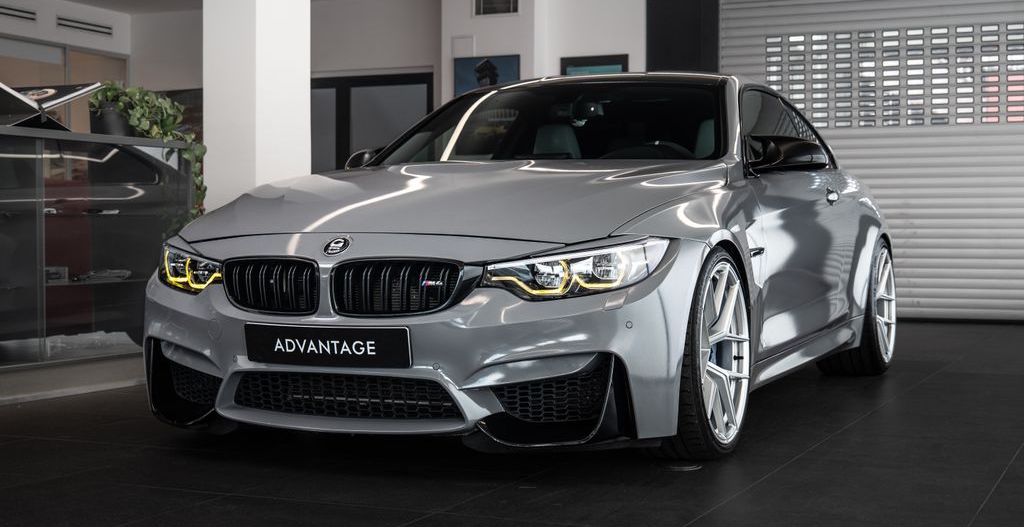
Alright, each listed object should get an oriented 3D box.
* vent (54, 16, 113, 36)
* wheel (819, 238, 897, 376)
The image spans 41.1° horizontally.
[{"bbox_3d":[-3.958,-2.191,12.640,0.040,0.105,0.720,1,2,26],"label":"vent"},{"bbox_3d":[1.667,0.191,6.617,0.285,0.668,0.675,1,2,24],"label":"wheel"}]

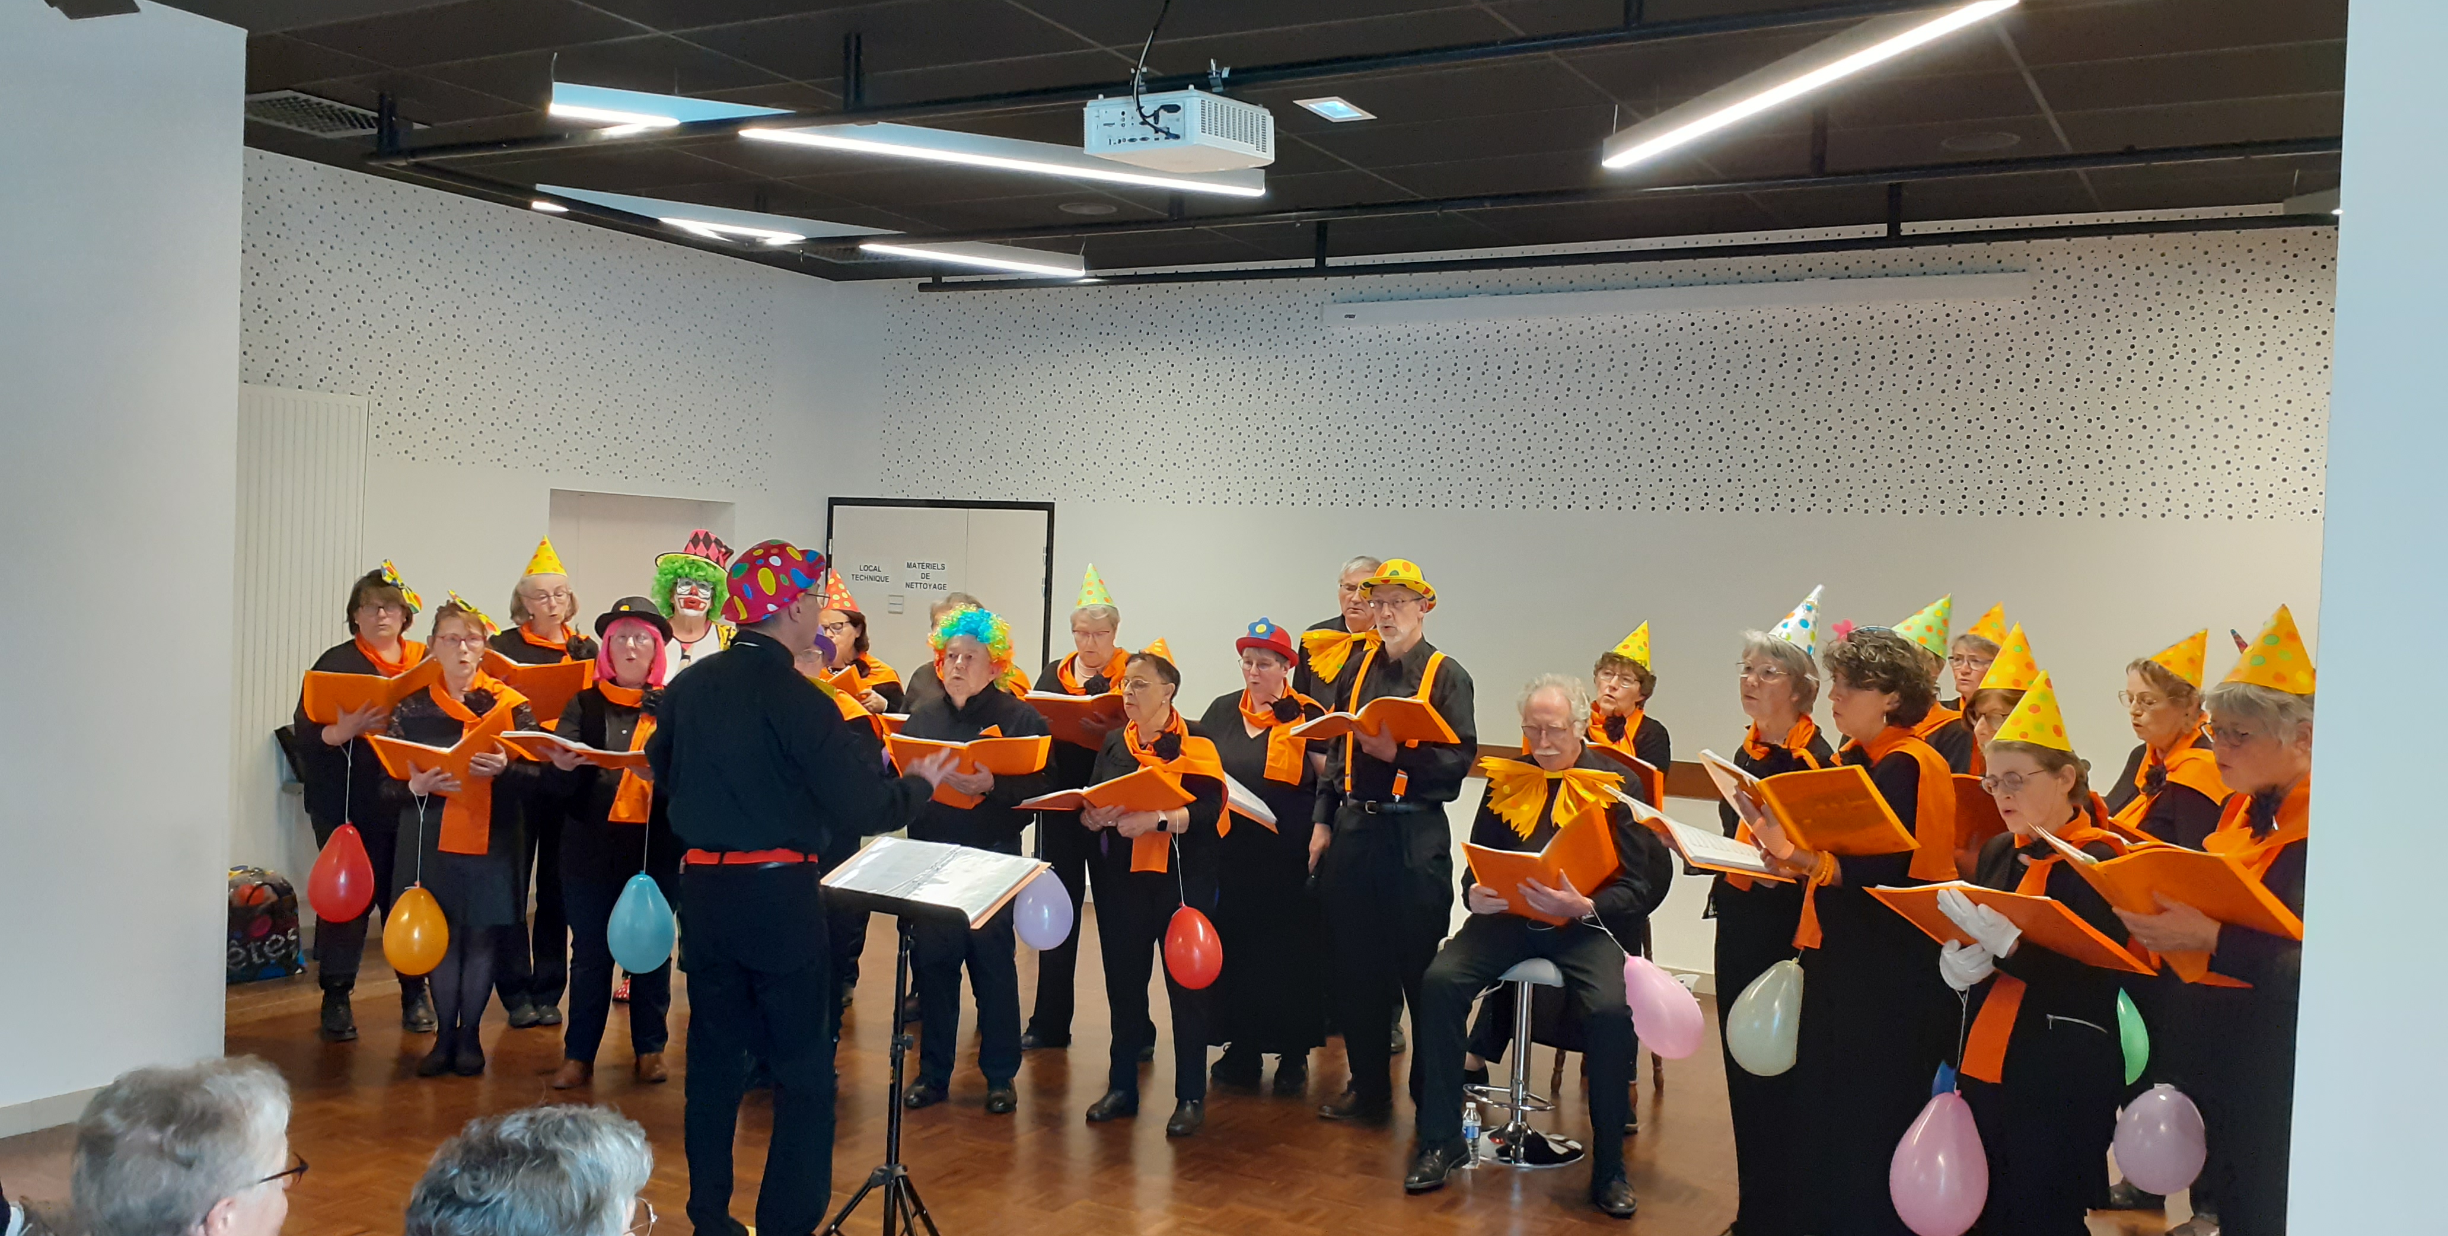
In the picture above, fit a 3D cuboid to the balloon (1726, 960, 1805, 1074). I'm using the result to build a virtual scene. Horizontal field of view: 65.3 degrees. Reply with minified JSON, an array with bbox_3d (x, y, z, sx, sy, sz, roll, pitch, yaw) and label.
[{"bbox_3d":[1.372,1.003,4.780,0.212,0.295,0.212,15,0,15],"label":"balloon"}]

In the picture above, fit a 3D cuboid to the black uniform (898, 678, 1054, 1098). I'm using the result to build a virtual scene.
[{"bbox_3d":[-0.813,0.868,6.280,0.500,1.340,0.330,2,1,12],"label":"black uniform"}]

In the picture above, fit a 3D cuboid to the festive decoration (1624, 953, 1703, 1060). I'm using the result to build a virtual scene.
[{"bbox_3d":[1.276,1.141,5.600,0.210,0.325,0.210,-30,0,11],"label":"festive decoration"}]

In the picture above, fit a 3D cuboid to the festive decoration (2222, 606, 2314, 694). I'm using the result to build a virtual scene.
[{"bbox_3d":[2.232,0.072,4.080,0.190,0.185,0.190,8,-7,0],"label":"festive decoration"}]

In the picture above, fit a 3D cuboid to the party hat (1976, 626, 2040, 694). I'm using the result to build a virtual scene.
[{"bbox_3d":[2.040,0.107,4.950,0.155,0.175,0.155,7,-3,-30],"label":"party hat"}]

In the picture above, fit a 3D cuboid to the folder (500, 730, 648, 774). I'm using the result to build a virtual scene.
[{"bbox_3d":[-2.086,0.457,6.240,0.480,0.050,0.310,5,-18,5],"label":"folder"}]

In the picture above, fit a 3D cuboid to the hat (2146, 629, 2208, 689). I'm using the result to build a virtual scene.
[{"bbox_3d":[2.735,0.116,5.480,0.160,0.170,0.160,31,-21,0],"label":"hat"}]

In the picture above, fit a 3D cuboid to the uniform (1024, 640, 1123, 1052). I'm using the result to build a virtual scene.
[{"bbox_3d":[-0.496,0.848,7.030,0.490,1.420,0.360,2,1,7],"label":"uniform"}]

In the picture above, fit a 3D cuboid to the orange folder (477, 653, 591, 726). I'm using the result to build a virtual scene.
[{"bbox_3d":[-2.477,0.250,6.832,0.450,0.290,0.120,-1,42,-5],"label":"orange folder"}]

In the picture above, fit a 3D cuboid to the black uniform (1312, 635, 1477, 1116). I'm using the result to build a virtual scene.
[{"bbox_3d":[0.567,0.853,6.329,0.540,1.560,0.420,3,2,27],"label":"black uniform"}]

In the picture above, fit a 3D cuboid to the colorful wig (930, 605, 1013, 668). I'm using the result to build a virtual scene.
[{"bbox_3d":[-0.822,0.078,6.260,0.255,0.235,0.245,2,1,18],"label":"colorful wig"}]

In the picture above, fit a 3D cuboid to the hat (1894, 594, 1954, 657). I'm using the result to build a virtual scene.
[{"bbox_3d":[1.830,0.023,5.000,0.160,0.160,0.160,32,-3,-18],"label":"hat"}]

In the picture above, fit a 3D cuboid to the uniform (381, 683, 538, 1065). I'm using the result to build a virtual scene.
[{"bbox_3d":[-2.558,0.855,6.394,0.500,1.270,0.400,2,1,-14],"label":"uniform"}]

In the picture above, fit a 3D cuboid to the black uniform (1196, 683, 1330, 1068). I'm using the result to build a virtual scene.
[{"bbox_3d":[0.129,0.890,6.603,0.500,1.290,0.400,3,1,20],"label":"black uniform"}]

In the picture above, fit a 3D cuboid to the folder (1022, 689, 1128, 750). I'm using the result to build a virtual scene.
[{"bbox_3d":[-0.447,0.356,6.790,0.460,0.070,0.310,-8,-36,0],"label":"folder"}]

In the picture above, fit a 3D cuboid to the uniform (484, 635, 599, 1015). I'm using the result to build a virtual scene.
[{"bbox_3d":[-2.581,0.757,7.200,0.440,1.460,0.320,1,1,-25],"label":"uniform"}]

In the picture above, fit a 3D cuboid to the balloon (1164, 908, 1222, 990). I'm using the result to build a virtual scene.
[{"bbox_3d":[-0.095,1.028,5.950,0.185,0.262,0.185,-7,0,-1],"label":"balloon"}]

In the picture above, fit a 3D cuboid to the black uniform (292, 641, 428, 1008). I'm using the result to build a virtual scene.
[{"bbox_3d":[-3.110,0.741,6.878,0.500,1.310,0.400,1,2,-25],"label":"black uniform"}]

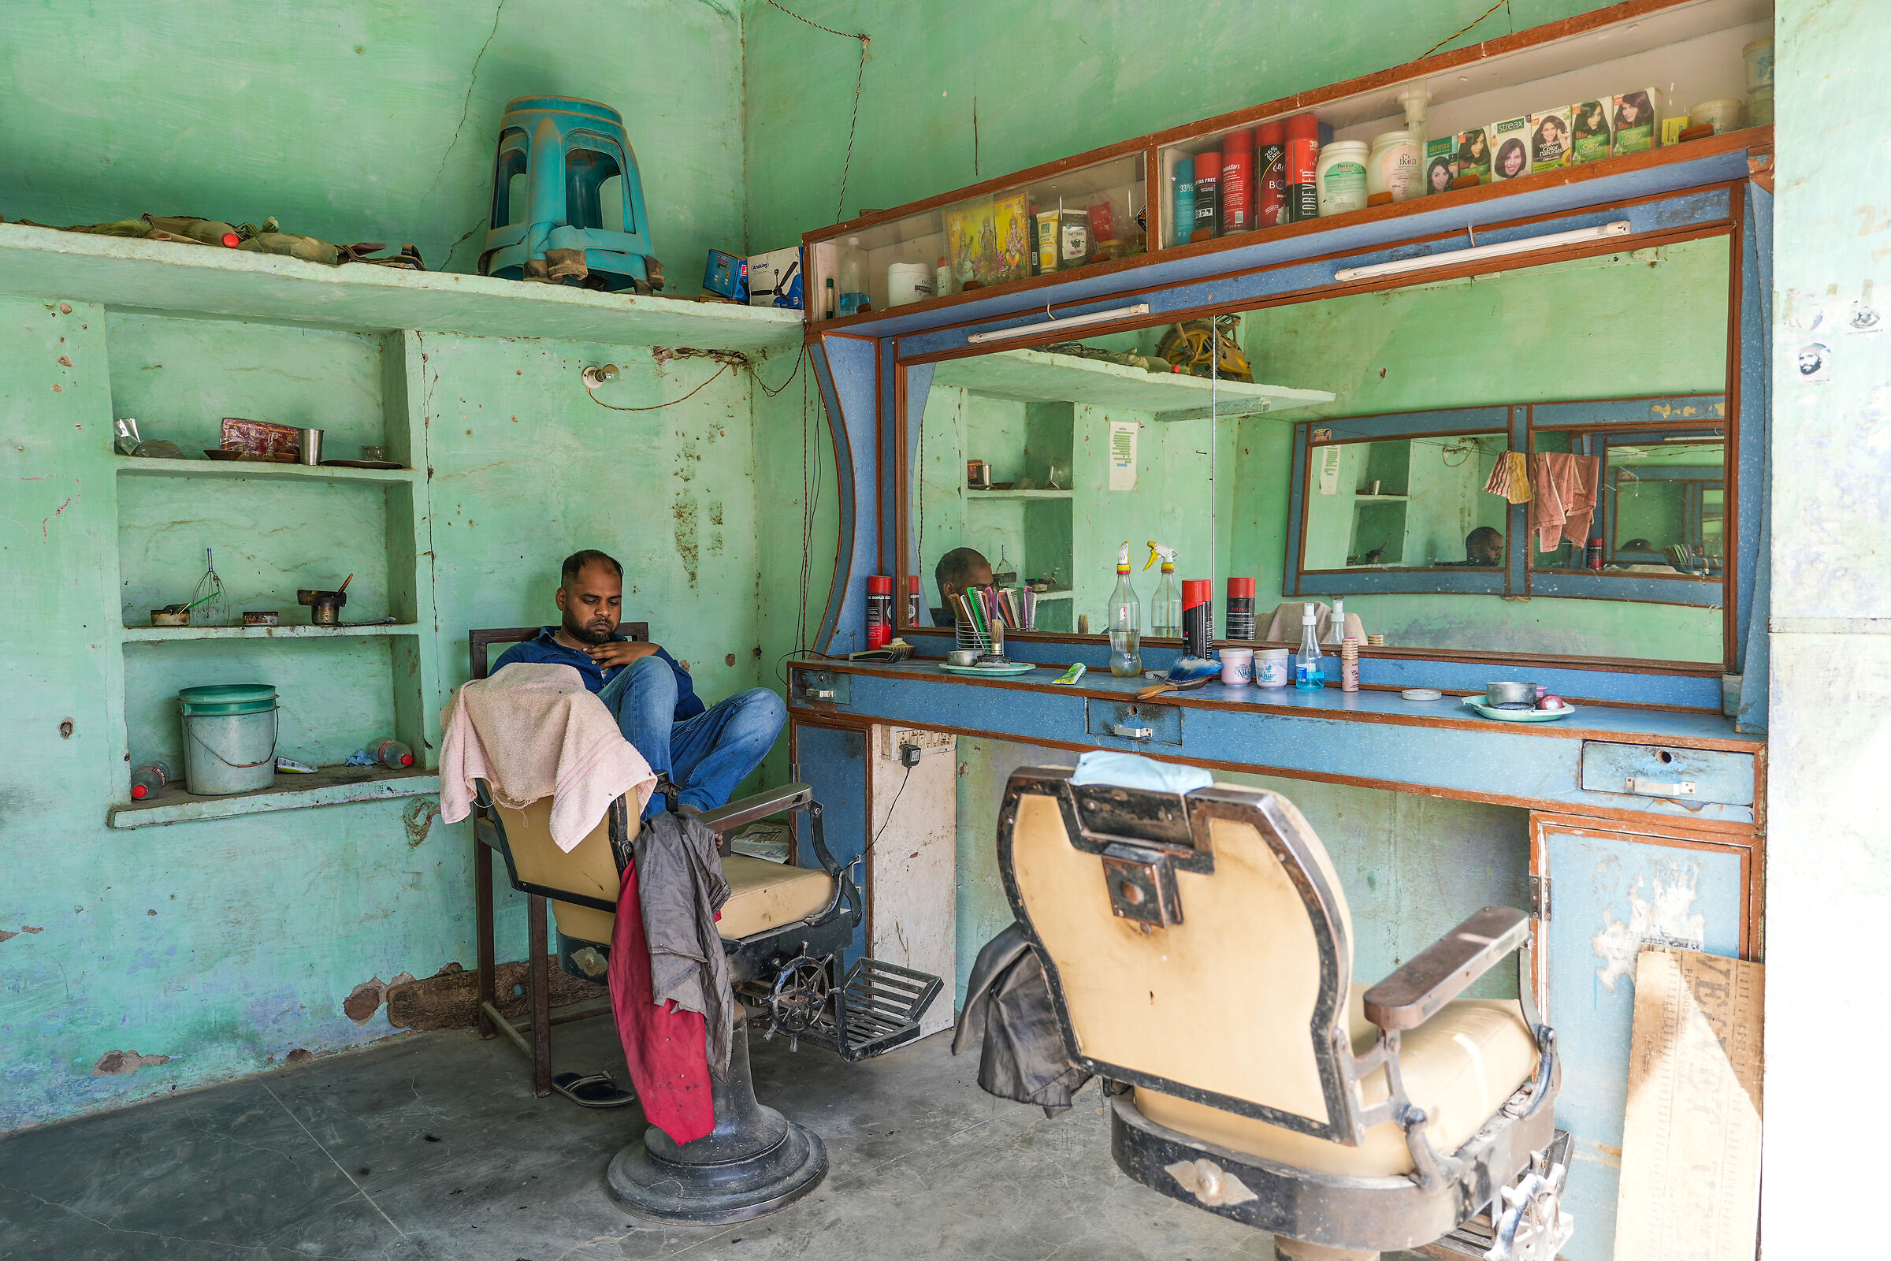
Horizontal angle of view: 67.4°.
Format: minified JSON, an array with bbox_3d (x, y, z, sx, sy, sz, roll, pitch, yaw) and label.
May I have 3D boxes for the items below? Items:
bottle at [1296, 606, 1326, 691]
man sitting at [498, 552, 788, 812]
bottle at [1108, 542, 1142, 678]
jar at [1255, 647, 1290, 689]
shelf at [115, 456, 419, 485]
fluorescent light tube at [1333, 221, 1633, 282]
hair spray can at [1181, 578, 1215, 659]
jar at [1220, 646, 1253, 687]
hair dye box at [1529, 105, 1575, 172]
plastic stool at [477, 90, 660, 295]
[{"bbox_3d":[0.775,0.033,3.020,0.060,0.180,0.060,0,3,0],"label":"bottle"},{"bbox_3d":[-0.795,0.163,3.654,0.660,0.750,0.570,-4,4,-38],"label":"man sitting"},{"bbox_3d":[0.428,-0.050,3.361,0.073,0.317,0.096,1,3,17],"label":"bottle"},{"bbox_3d":[0.664,0.078,2.883,0.069,0.072,0.069,-1,4,0],"label":"jar"},{"bbox_3d":[-1.726,-0.403,3.592,0.679,0.029,0.231,-4,4,-38],"label":"shelf"},{"bbox_3d":[0.965,-0.691,2.603,0.029,0.024,0.568,-4,5,-43],"label":"fluorescent light tube"},{"bbox_3d":[0.546,-0.001,3.057,0.063,0.212,0.063,-1,4,0],"label":"hair spray can"},{"bbox_3d":[0.600,0.077,2.924,0.069,0.072,0.069,-1,4,0],"label":"jar"},{"bbox_3d":[1.103,-0.871,2.562,0.042,0.129,0.071,-3,4,-43],"label":"hair dye box"},{"bbox_3d":[-1.012,-1.116,3.817,0.355,0.515,0.355,-3,4,-43],"label":"plastic stool"}]

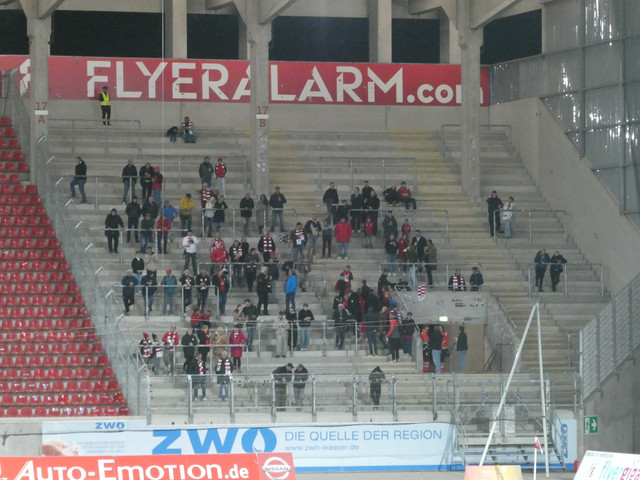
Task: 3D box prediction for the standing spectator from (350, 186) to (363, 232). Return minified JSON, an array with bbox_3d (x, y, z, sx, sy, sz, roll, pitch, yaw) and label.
[{"bbox_3d":[1.444,-1.181,146.261,0.500,1.792,0.350,0,-1,-9],"label":"standing spectator"}]

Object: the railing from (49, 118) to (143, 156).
[{"bbox_3d":[-9.195,-4.131,148.080,4.200,1.398,0.080,0,-1,-17],"label":"railing"}]

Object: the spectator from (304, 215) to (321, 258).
[{"bbox_3d":[-0.278,-0.123,144.837,0.600,1.673,0.450,0,-1,-25],"label":"spectator"}]

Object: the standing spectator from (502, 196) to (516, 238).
[{"bbox_3d":[7.634,-0.900,148.961,0.450,1.704,0.480,0,-1,-27],"label":"standing spectator"}]

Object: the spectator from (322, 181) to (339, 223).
[{"bbox_3d":[0.436,-1.406,146.441,0.580,1.743,0.380,0,-1,-21],"label":"spectator"}]

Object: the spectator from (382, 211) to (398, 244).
[{"bbox_3d":[2.793,-0.275,146.487,0.560,1.739,0.420,0,-1,-3],"label":"spectator"}]

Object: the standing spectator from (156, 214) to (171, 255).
[{"bbox_3d":[-5.977,-0.201,141.680,0.520,1.513,0.450,0,-1,-5],"label":"standing spectator"}]

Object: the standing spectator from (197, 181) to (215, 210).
[{"bbox_3d":[-4.438,-1.372,144.569,0.560,1.728,0.360,0,-1,-3],"label":"standing spectator"}]

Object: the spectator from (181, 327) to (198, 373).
[{"bbox_3d":[-4.741,4.054,135.361,0.600,1.666,0.500,0,-1,-14],"label":"spectator"}]

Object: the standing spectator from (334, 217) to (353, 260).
[{"bbox_3d":[0.941,-0.056,148.108,0.673,1.674,0.360,0,-1,0],"label":"standing spectator"}]

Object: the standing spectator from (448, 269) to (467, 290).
[{"bbox_3d":[5.288,2.009,142.198,0.600,1.788,0.400,0,-1,-15],"label":"standing spectator"}]

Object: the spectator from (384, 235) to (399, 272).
[{"bbox_3d":[2.879,0.587,148.168,0.533,1.615,0.420,0,-1,-10],"label":"spectator"}]

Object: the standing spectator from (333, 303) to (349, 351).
[{"bbox_3d":[0.776,3.251,138.353,0.570,1.751,0.450,0,-1,-10],"label":"standing spectator"}]

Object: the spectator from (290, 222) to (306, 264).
[{"bbox_3d":[-0.825,0.124,147.709,0.651,1.630,0.420,0,-1,-18],"label":"spectator"}]

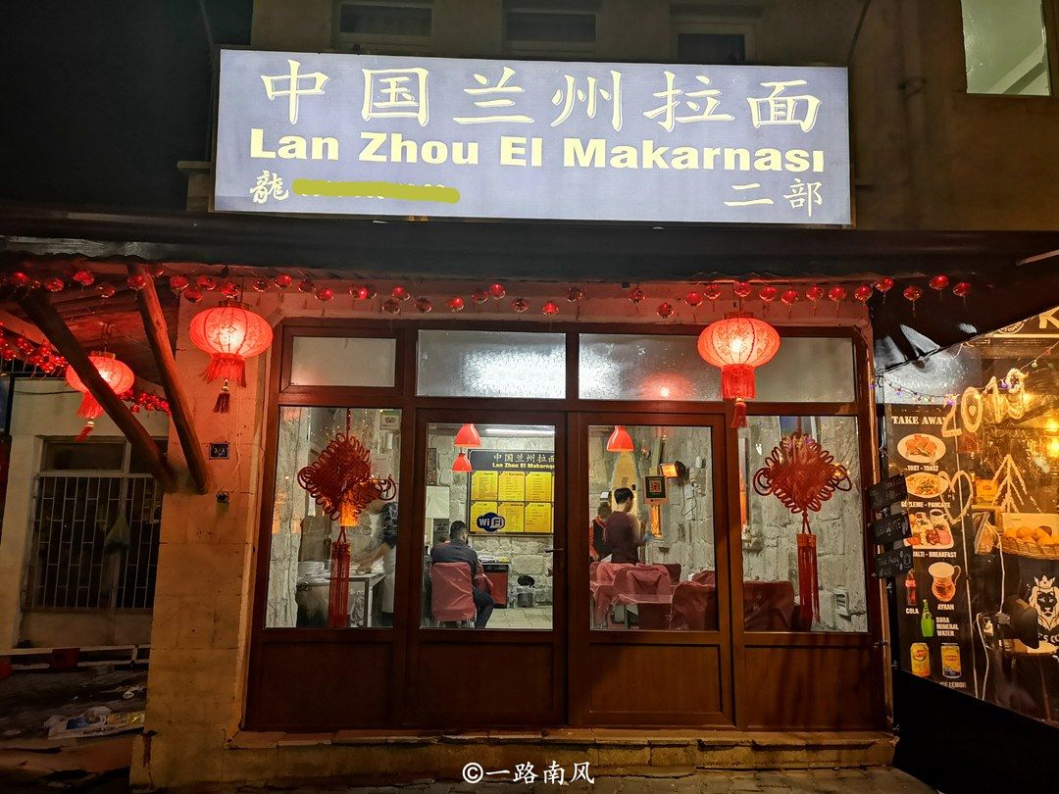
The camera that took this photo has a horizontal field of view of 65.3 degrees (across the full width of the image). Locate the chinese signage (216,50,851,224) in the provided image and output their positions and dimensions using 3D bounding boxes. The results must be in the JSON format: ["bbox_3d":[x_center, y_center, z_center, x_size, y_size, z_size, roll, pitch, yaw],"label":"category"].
[{"bbox_3d":[0.055,-1.680,5.464,4.123,1.070,0.170,1,-4,-2],"label":"chinese signage"}]

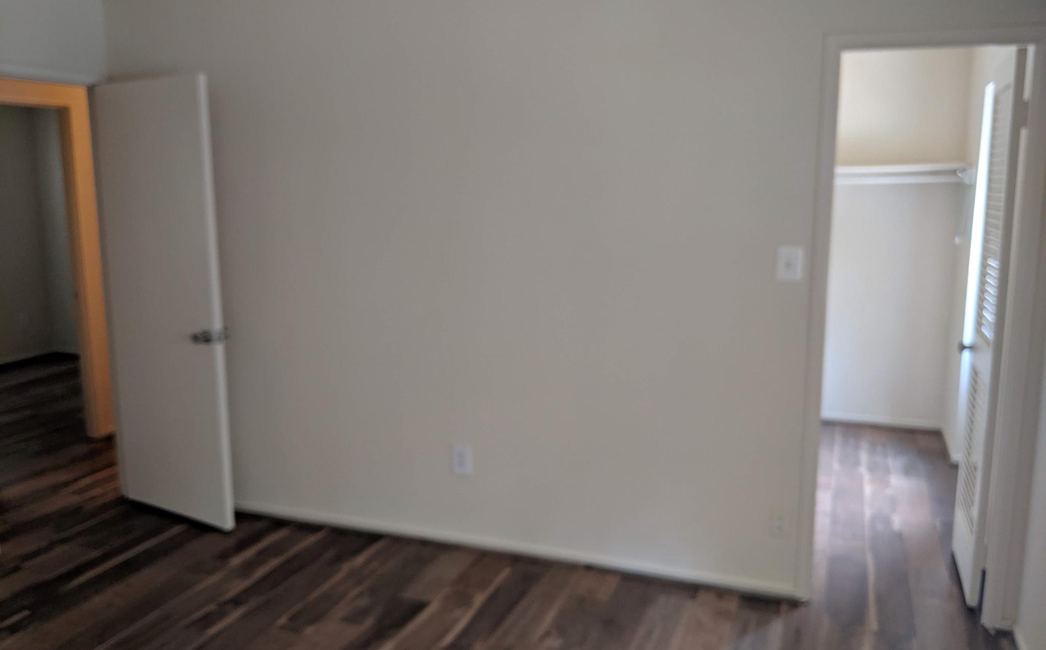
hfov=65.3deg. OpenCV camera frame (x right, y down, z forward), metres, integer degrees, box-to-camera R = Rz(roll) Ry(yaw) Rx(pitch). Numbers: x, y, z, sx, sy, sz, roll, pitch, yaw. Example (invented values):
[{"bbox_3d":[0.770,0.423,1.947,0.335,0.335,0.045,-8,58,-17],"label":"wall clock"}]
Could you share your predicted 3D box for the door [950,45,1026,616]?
[{"bbox_3d":[1.788,0.017,3.158,0.038,2.020,0.560,3,10,21],"label":"door"}]

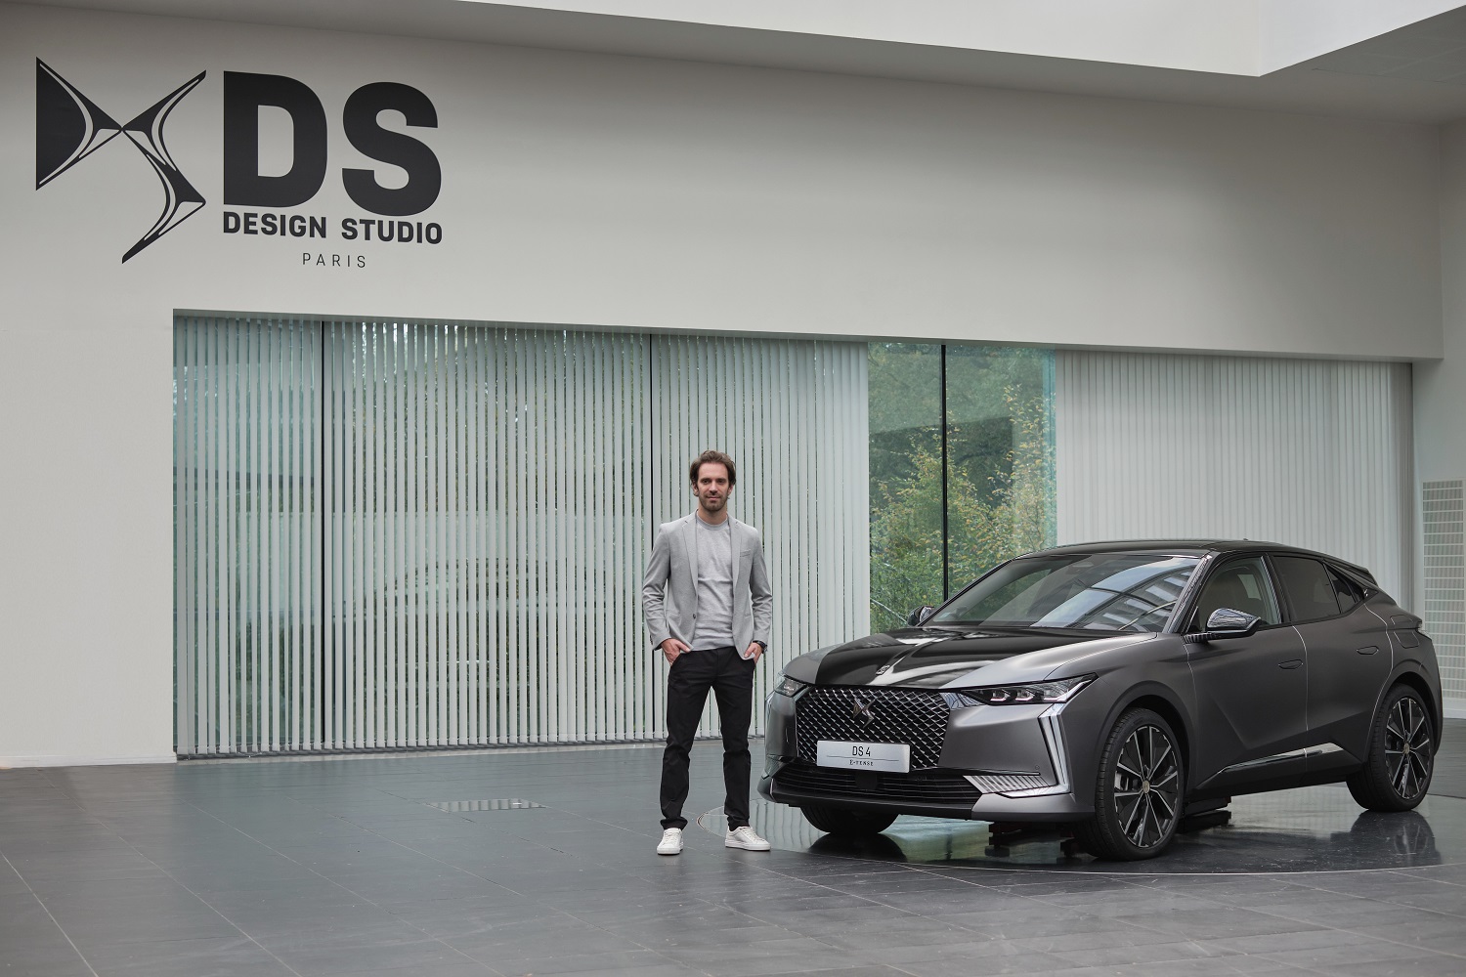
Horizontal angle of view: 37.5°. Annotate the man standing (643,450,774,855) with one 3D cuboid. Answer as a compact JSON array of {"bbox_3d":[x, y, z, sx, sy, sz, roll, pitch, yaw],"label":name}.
[{"bbox_3d":[-0.122,0.761,10.144,0.620,1.858,0.370,0,-3,-3],"label":"man standing"}]

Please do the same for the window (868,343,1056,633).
[{"bbox_3d":[1.952,0.389,18.287,1.842,3.221,0.120,1,-3,-23],"label":"window"}]

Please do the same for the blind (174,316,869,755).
[{"bbox_3d":[-1.487,0.361,16.985,5.759,3.234,0.100,1,-3,-23],"label":"blind"}]

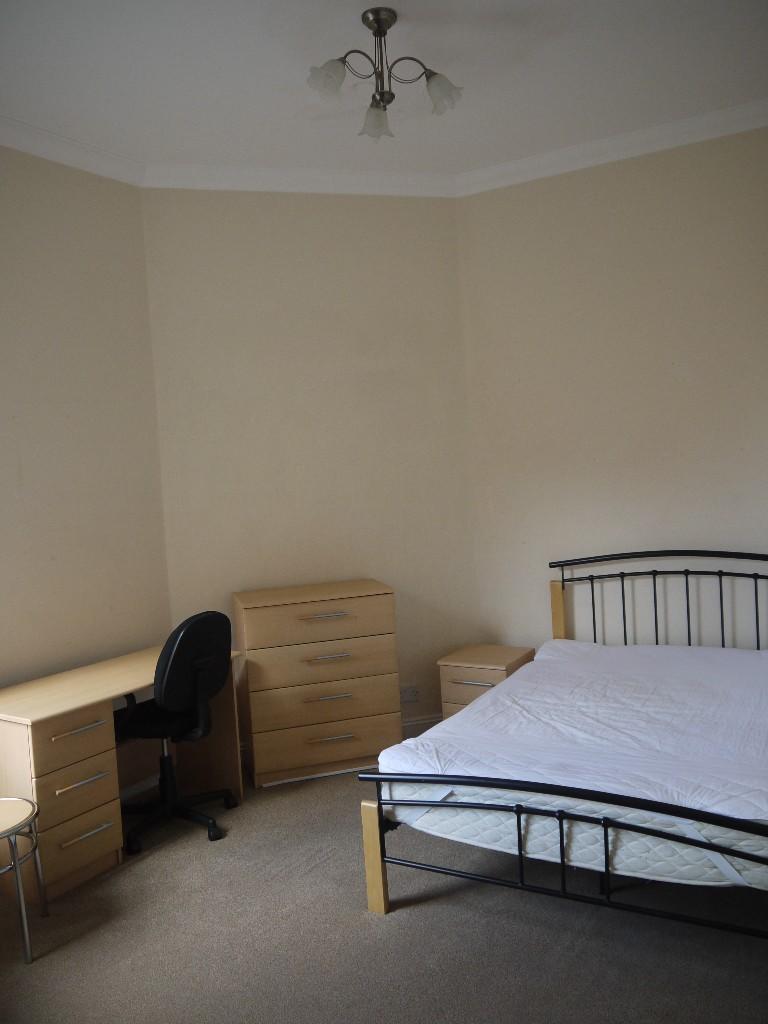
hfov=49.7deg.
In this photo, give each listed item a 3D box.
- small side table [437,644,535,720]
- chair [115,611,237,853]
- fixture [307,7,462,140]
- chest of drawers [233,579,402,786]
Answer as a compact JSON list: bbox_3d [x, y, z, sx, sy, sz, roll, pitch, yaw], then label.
[{"bbox_3d":[0.601,1.056,4.740,0.409,0.472,0.450,-1,4,30],"label":"small side table"},{"bbox_3d":[-0.972,0.942,3.762,0.588,0.986,0.572,-1,4,30],"label":"chair"},{"bbox_3d":[-0.001,-1.618,3.015,0.545,0.359,0.509,-3,3,0],"label":"fixture"},{"bbox_3d":[-0.357,0.891,4.475,0.791,0.939,0.406,-4,3,-17],"label":"chest of drawers"}]

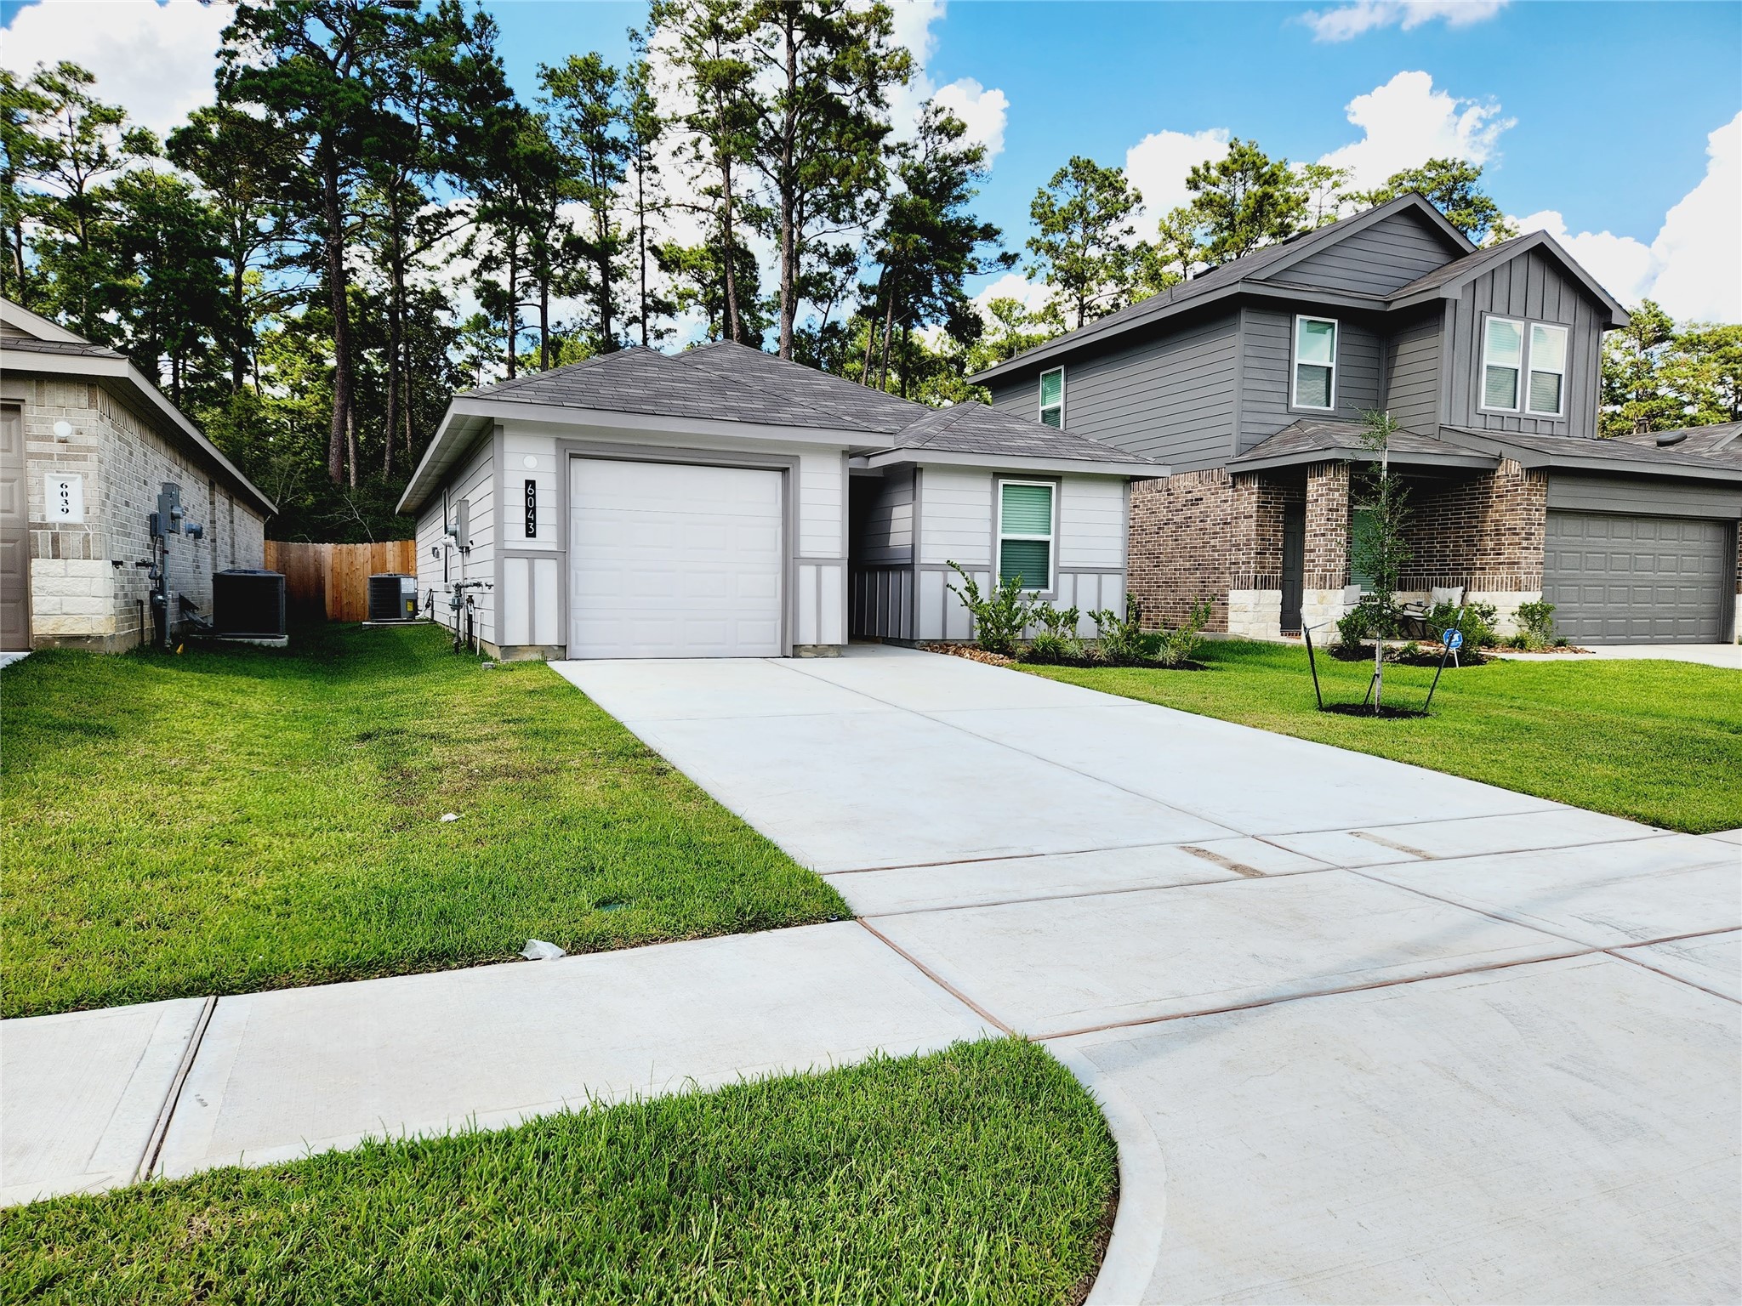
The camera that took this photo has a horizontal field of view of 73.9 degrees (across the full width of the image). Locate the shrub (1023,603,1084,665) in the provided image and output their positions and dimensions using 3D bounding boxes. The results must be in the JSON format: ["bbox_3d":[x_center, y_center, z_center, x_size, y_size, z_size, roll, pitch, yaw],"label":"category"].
[{"bbox_3d":[2.321,-0.266,14.942,0.800,0.750,0.740,1,3,0],"label":"shrub"}]

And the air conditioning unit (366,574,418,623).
[{"bbox_3d":[-8.542,-0.969,20.695,0.770,0.800,0.770,0,3,-24],"label":"air conditioning unit"}]

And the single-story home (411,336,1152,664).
[{"bbox_3d":[-3.188,-2.808,20.893,9.450,4.950,17.000,0,3,-24],"label":"single-story home"}]

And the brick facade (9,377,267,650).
[{"bbox_3d":[-11.355,-1.741,19.726,0.650,2.400,20.600,0,3,-24],"label":"brick facade"}]

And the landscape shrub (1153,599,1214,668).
[{"bbox_3d":[4.229,-0.264,15.573,0.820,0.880,0.760,0,3,-24],"label":"landscape shrub"}]

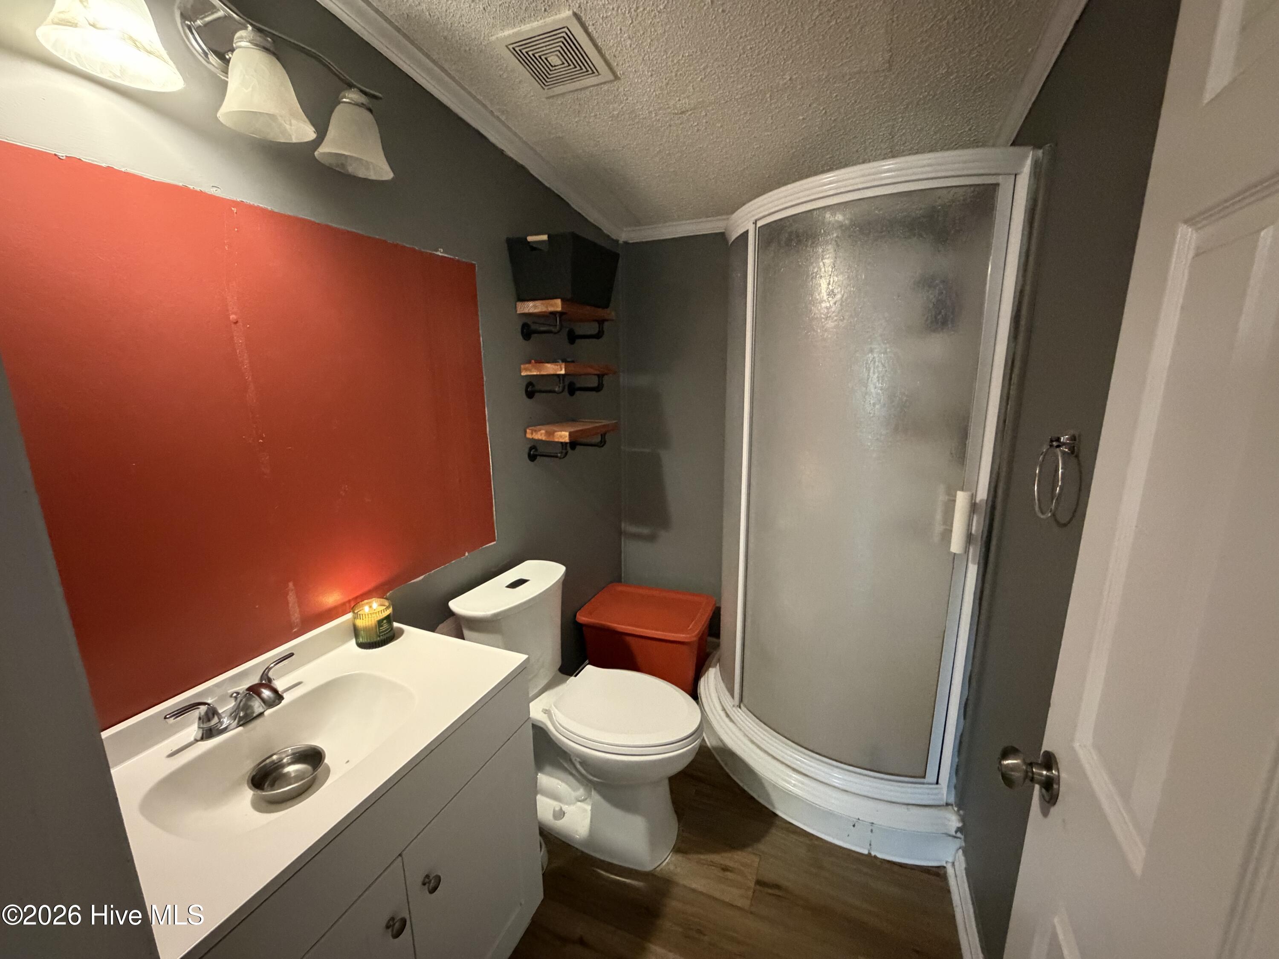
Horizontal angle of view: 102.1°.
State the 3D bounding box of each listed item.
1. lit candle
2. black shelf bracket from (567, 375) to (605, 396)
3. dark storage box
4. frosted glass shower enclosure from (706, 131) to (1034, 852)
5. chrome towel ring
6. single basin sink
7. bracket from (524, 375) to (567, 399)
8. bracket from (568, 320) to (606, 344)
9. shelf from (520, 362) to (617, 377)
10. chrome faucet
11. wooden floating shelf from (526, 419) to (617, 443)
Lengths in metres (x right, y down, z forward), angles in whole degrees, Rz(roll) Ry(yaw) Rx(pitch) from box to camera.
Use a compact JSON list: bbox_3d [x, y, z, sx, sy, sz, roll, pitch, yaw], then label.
[{"bbox_3d":[-0.654,0.354,1.274,0.090,0.092,0.090,4,12,21],"label":"lit candle"},{"bbox_3d":[-0.219,-0.396,2.189,0.155,0.092,0.066,4,12,21],"label":"black shelf bracket"},{"bbox_3d":[-0.261,-0.760,1.937,0.250,0.212,0.395,5,13,23],"label":"dark storage box"},{"bbox_3d":[0.681,0.067,1.944,0.950,2.005,0.995,5,13,23],"label":"frosted glass shower enclosure"},{"bbox_3d":[0.826,-0.004,1.035,0.055,0.168,0.130,4,12,21],"label":"chrome towel ring"},{"bbox_3d":[-0.596,0.533,0.933,0.315,0.135,0.405,4,12,21],"label":"single basin sink"},{"bbox_3d":[-0.337,-0.346,1.939,0.168,0.091,0.070,5,13,23],"label":"bracket"},{"bbox_3d":[-0.208,-0.620,2.193,0.170,0.093,0.070,5,13,23],"label":"bracket"},{"bbox_3d":[-0.261,-0.430,2.037,0.180,0.038,0.440,4,12,21],"label":"shelf"},{"bbox_3d":[-0.716,0.416,0.973,0.172,0.092,0.232,4,12,21],"label":"chrome faucet"},{"bbox_3d":[-0.257,-0.199,2.092,0.178,0.038,0.432,4,12,21],"label":"wooden floating shelf"}]

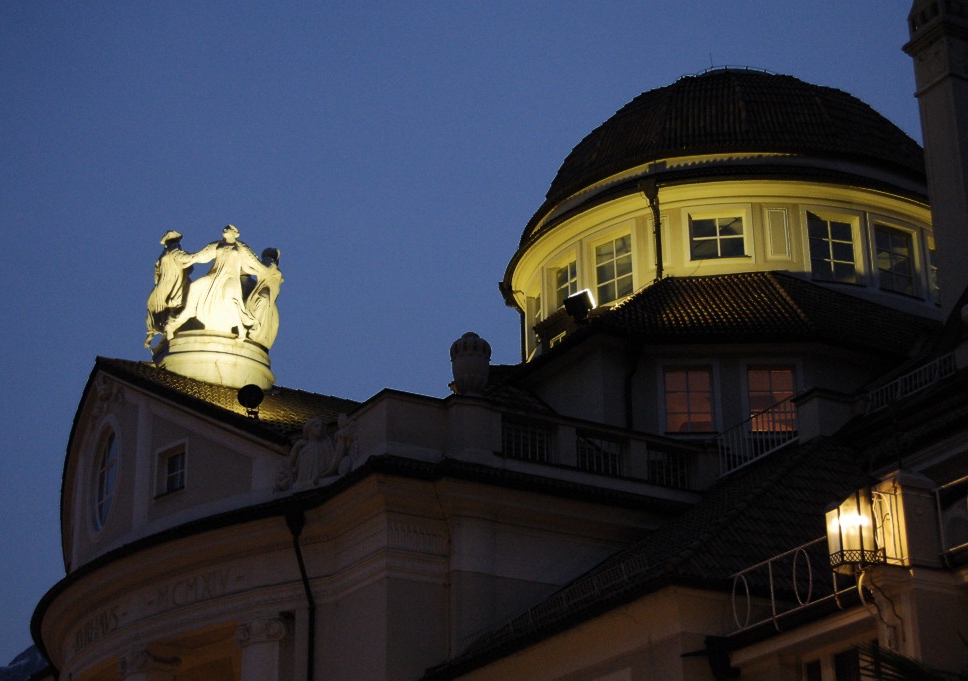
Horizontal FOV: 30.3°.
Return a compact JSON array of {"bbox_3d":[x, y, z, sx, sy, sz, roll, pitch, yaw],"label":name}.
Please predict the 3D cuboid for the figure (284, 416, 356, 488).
[{"bbox_3d":[-3.213,2.179,35.564,1.365,1.344,0.525,-12,-25,27],"label":"figure"}]

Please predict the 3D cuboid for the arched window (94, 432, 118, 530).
[{"bbox_3d":[-8.841,3.298,42.219,0.294,2.394,2.205,11,-25,-25],"label":"arched window"}]

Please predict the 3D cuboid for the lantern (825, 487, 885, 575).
[{"bbox_3d":[4.826,2.433,23.384,0.588,1.082,0.609,11,-25,-25],"label":"lantern"}]

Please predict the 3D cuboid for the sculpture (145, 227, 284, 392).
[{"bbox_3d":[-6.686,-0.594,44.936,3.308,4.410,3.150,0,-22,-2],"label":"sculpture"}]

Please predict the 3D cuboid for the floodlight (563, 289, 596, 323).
[{"bbox_3d":[2.537,-0.897,47.246,0.651,0.578,0.367,-20,6,39],"label":"floodlight"}]

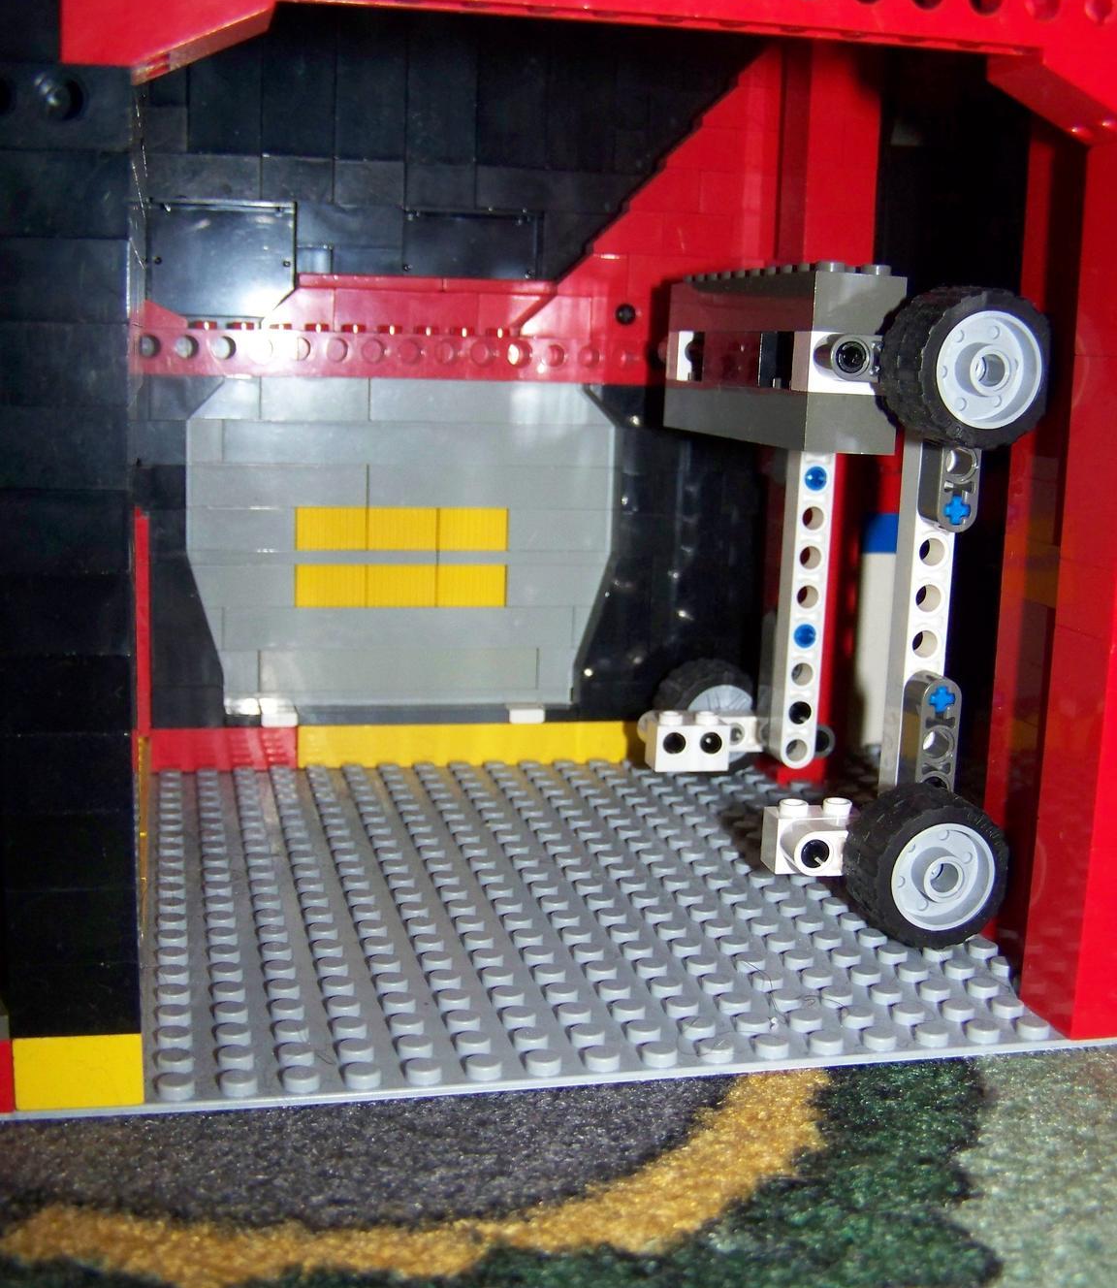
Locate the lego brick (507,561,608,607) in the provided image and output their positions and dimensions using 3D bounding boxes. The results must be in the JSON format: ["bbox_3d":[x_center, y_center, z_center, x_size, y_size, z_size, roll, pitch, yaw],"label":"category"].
[{"bbox_3d":[-0.002,-0.014,0.383,0.023,0.010,0.008,-1,10,-13],"label":"lego brick"}]

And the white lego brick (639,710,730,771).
[{"bbox_3d":[0.028,0.021,0.348,0.016,0.011,0.008,-1,10,-13],"label":"white lego brick"}]

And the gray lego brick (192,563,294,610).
[{"bbox_3d":[-0.071,-0.013,0.367,0.024,0.010,0.008,-1,10,-13],"label":"gray lego brick"}]

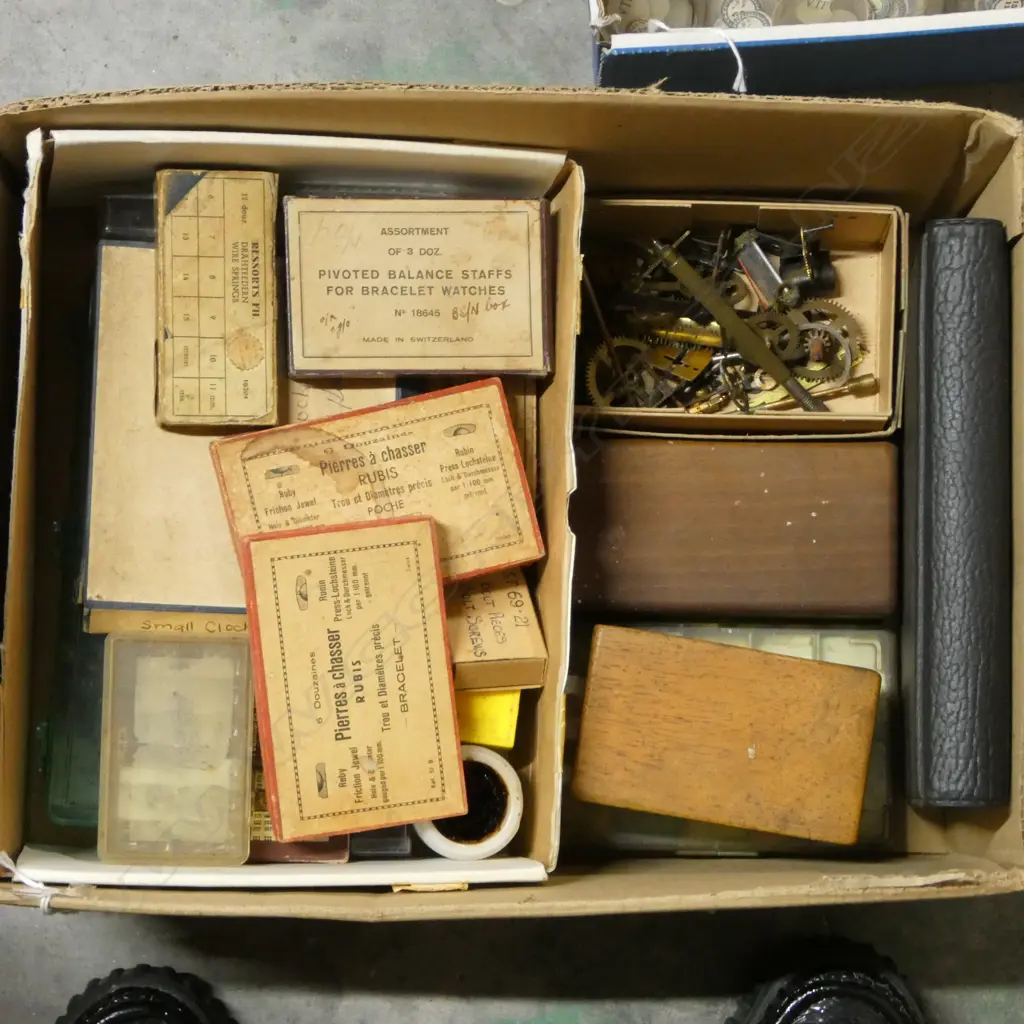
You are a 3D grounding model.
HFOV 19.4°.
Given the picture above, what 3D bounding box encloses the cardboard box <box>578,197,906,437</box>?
[{"bbox_3d":[0.096,-0.080,1.305,0.141,0.070,0.099,0,86,2],"label":"cardboard box"}]

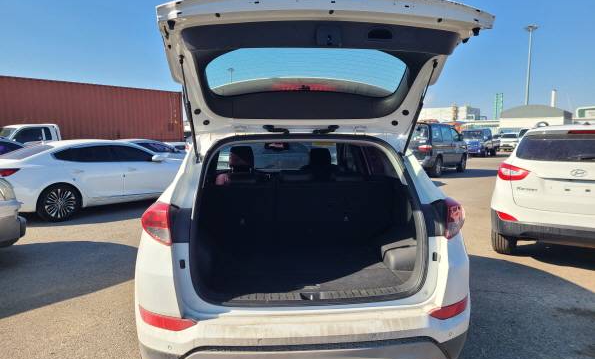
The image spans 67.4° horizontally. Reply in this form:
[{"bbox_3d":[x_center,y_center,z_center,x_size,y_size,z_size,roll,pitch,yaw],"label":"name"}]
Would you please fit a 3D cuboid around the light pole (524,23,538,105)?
[{"bbox_3d":[55.036,-23.345,106.149,3.300,27.000,3.300,3,7,27],"label":"light pole"}]

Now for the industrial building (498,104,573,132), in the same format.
[{"bbox_3d":[50.969,-12.535,96.228,13.000,7.700,15.000,4,7,35],"label":"industrial building"}]

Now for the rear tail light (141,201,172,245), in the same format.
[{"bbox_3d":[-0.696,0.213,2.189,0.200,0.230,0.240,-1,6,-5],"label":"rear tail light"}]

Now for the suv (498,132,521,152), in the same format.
[{"bbox_3d":[18.642,-3.489,39.355,1.850,1.680,4.500,3,7,25],"label":"suv"}]

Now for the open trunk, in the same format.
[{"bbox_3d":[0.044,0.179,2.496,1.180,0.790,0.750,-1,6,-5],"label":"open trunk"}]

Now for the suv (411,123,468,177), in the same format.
[{"bbox_3d":[4.990,-1.175,16.780,1.820,1.880,4.750,4,7,36],"label":"suv"}]

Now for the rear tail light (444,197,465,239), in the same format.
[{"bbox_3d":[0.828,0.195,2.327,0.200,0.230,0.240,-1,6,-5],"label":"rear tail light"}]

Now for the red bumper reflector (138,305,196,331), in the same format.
[{"bbox_3d":[-0.631,0.665,2.142,0.310,0.090,0.250,-1,6,-5],"label":"red bumper reflector"}]

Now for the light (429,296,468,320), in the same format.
[{"bbox_3d":[0.783,0.648,2.270,0.310,0.090,0.250,-1,6,-5],"label":"light"}]

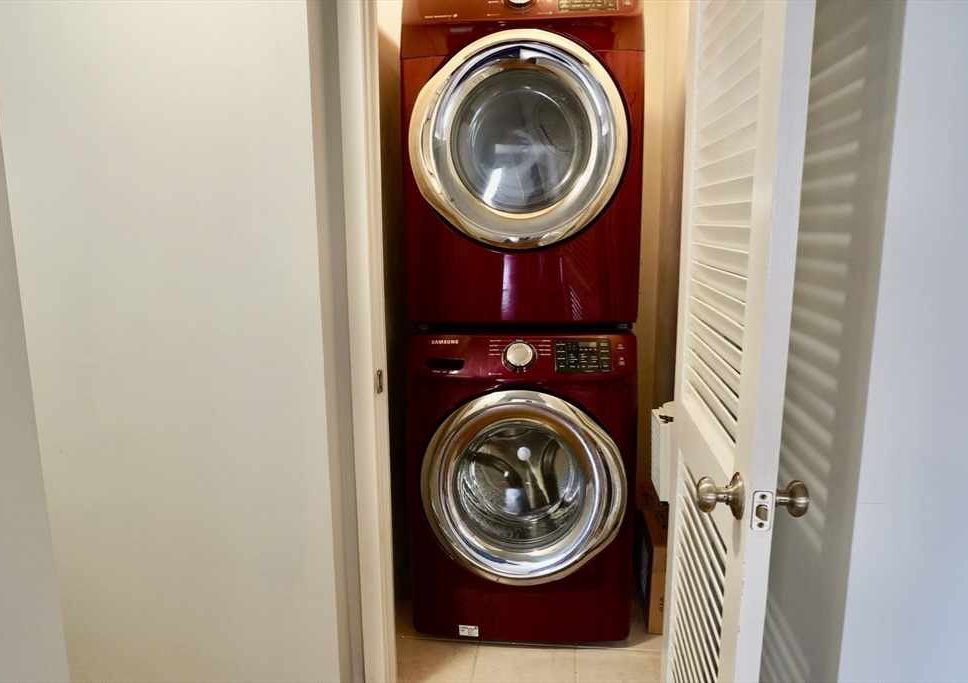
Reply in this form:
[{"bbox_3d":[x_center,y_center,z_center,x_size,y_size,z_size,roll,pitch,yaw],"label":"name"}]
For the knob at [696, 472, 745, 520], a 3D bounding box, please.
[{"bbox_3d":[0.344,0.226,1.002,0.061,0.072,0.072,1,10,6],"label":"knob"}]

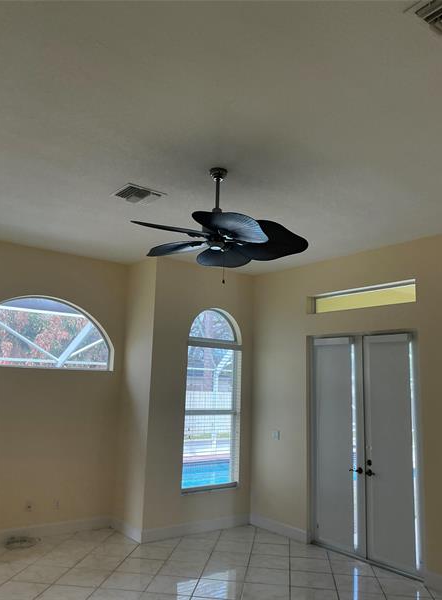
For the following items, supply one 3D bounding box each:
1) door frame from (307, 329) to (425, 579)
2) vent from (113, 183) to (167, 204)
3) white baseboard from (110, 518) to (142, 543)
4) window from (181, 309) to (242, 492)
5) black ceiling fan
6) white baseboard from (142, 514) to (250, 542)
[{"bbox_3d":[1.551,1.590,5.368,0.130,2.411,1.484,10,-13,-37],"label":"door frame"},{"bbox_3d":[-0.723,-0.901,4.221,0.342,0.025,0.351,10,-13,-37],"label":"vent"},{"bbox_3d":[-1.151,2.742,5.791,0.020,0.123,0.768,10,-13,-37],"label":"white baseboard"},{"bbox_3d":[-0.114,1.273,6.419,0.910,2.326,0.120,10,-13,-37],"label":"window"},{"bbox_3d":[-0.030,-0.659,3.611,1.310,0.677,1.310,10,-13,-37],"label":"black ceiling fan"},{"bbox_3d":[-0.246,2.811,5.985,1.661,0.123,0.020,10,-13,-37],"label":"white baseboard"}]

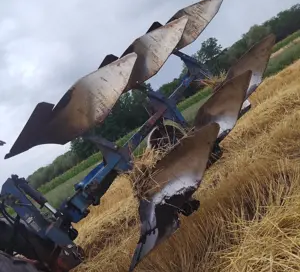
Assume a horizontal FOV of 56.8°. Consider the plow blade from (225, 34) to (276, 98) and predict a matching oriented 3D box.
[{"bbox_3d":[1.162,-0.635,3.470,1.378,0.408,0.298,-60,-2,4],"label":"plow blade"}]

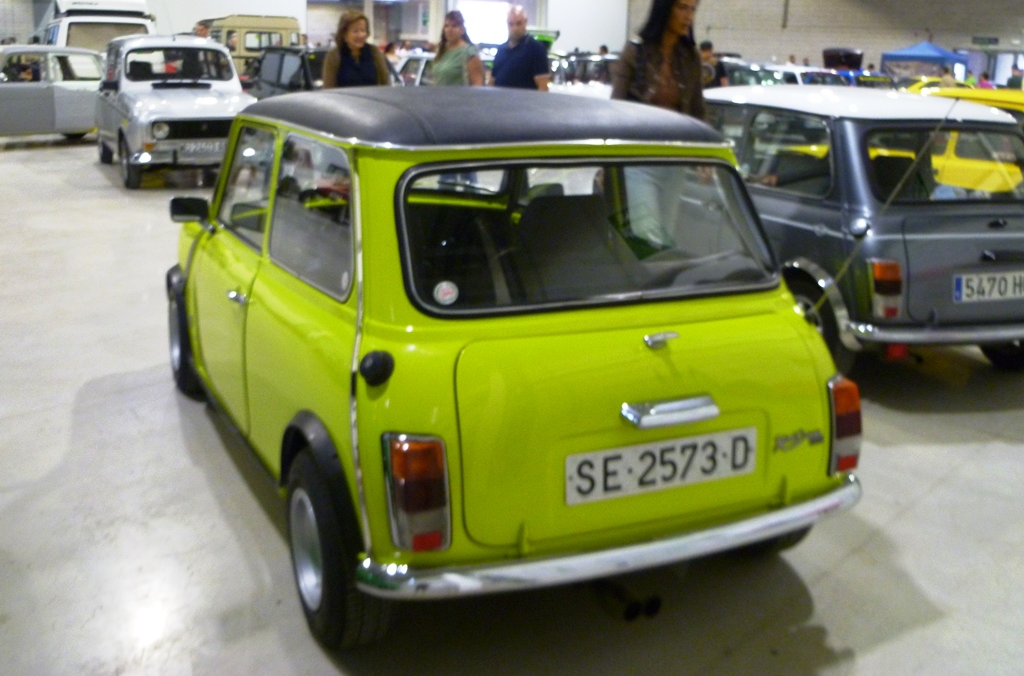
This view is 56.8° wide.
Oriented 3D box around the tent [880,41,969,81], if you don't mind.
[{"bbox_3d":[16.275,-10.345,37.912,2.850,3.000,2.850,-13,22,-43],"label":"tent"}]

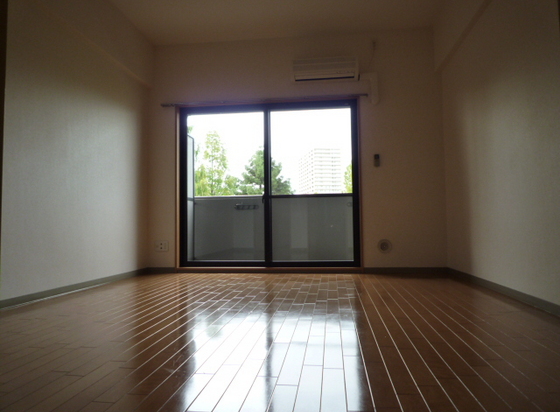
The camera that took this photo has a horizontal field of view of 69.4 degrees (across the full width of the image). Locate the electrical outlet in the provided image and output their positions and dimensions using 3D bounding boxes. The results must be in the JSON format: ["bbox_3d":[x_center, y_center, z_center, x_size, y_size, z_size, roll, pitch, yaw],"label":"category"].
[{"bbox_3d":[-1.331,0.454,4.548,0.166,0.123,0.012,-1,-3,7],"label":"electrical outlet"}]

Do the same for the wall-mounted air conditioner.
[{"bbox_3d":[0.490,-1.429,4.314,0.675,0.223,0.190,-1,-3,7],"label":"wall-mounted air conditioner"}]

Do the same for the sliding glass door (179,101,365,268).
[{"bbox_3d":[-0.145,-0.239,4.560,2.023,1.829,0.100,-1,-3,7],"label":"sliding glass door"}]

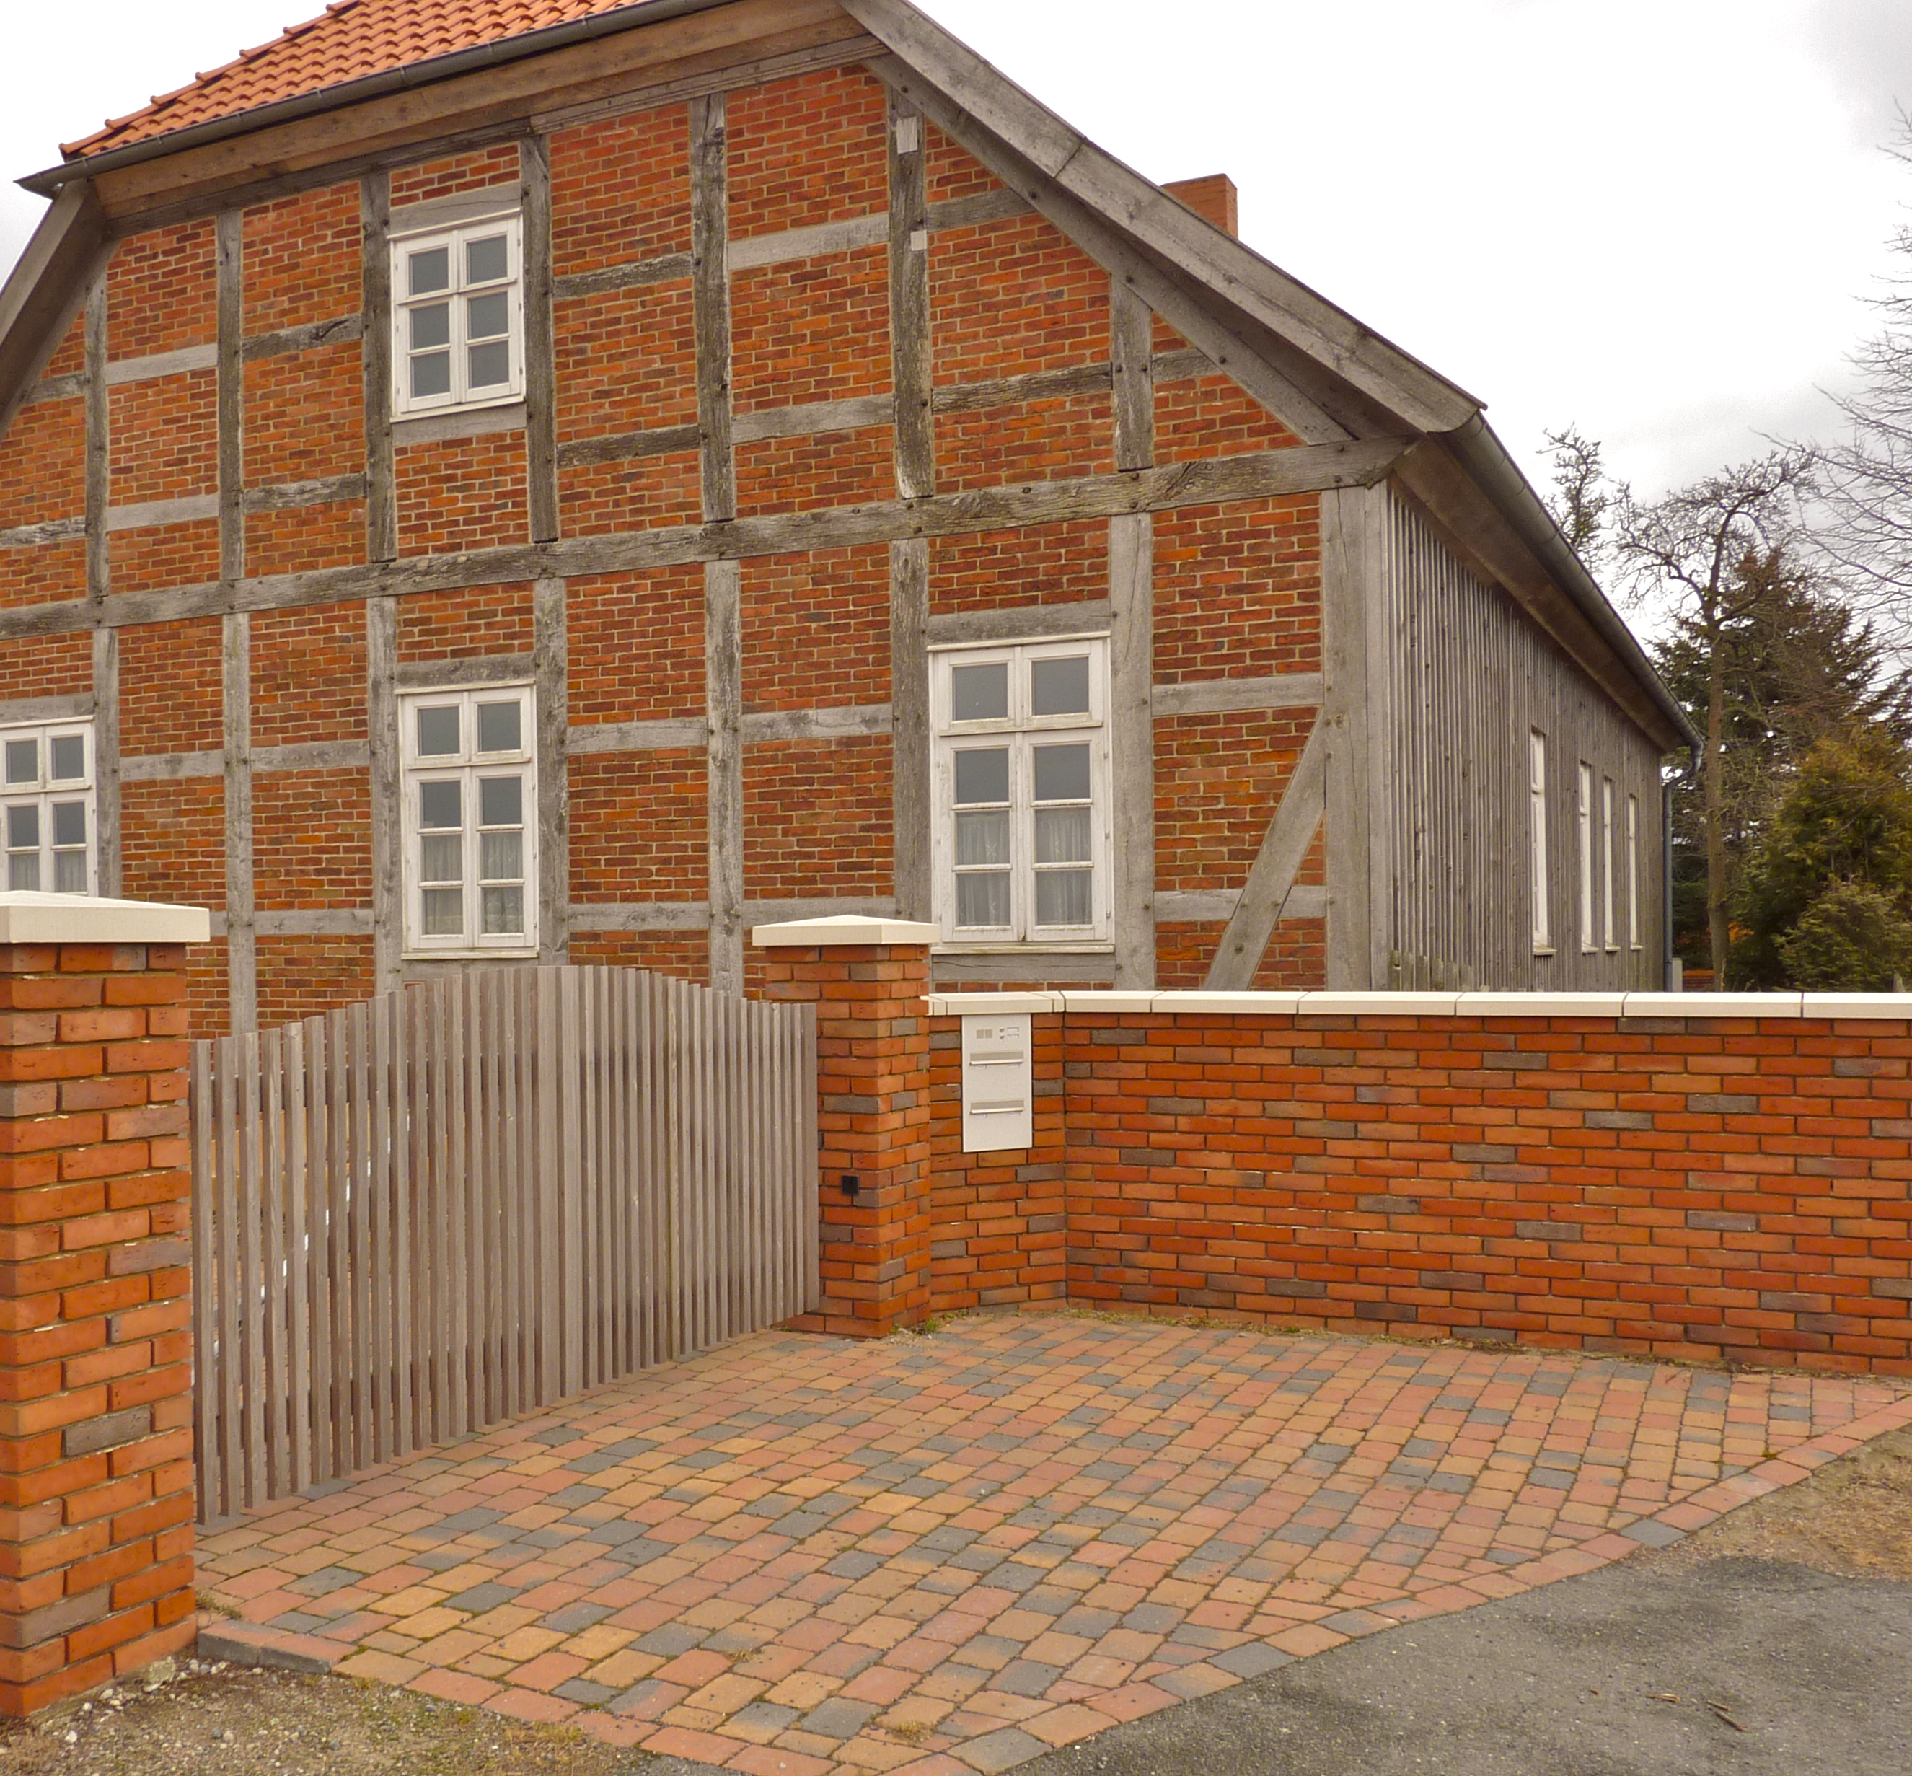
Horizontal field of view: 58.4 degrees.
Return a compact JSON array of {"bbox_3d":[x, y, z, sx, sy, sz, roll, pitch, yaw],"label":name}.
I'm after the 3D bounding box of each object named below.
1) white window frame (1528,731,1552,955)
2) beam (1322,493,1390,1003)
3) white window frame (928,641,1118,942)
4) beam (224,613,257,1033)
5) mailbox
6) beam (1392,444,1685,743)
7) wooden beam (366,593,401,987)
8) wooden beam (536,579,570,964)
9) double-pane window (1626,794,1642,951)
[{"bbox_3d":[4.531,-0.348,13.344,0.120,1.745,1.080,-2,-2,26],"label":"white window frame"},{"bbox_3d":[2.075,-0.435,8.703,0.320,3.177,0.280,-1,-1,26],"label":"beam"},{"bbox_3d":[0.364,-0.512,9.542,1.078,1.724,0.120,-1,-2,23],"label":"white window frame"},{"bbox_3d":[-4.984,-0.304,12.100,0.264,3.266,0.200,-1,-1,26],"label":"beam"},{"bbox_3d":[0.181,0.879,7.741,0.354,0.612,0.100,0,-2,-25],"label":"mailbox"},{"bbox_3d":[5.920,-2.064,15.647,0.300,0.240,15.495,-1,-1,27],"label":"beam"},{"bbox_3d":[-3.742,-0.432,11.355,0.245,2.963,0.180,-1,-2,23],"label":"wooden beam"},{"bbox_3d":[-2.502,-0.467,10.824,0.239,2.969,0.180,-1,-2,23],"label":"wooden beam"},{"bbox_3d":[7.580,-0.163,19.173,0.120,1.708,1.100,-1,-1,27],"label":"double-pane window"}]

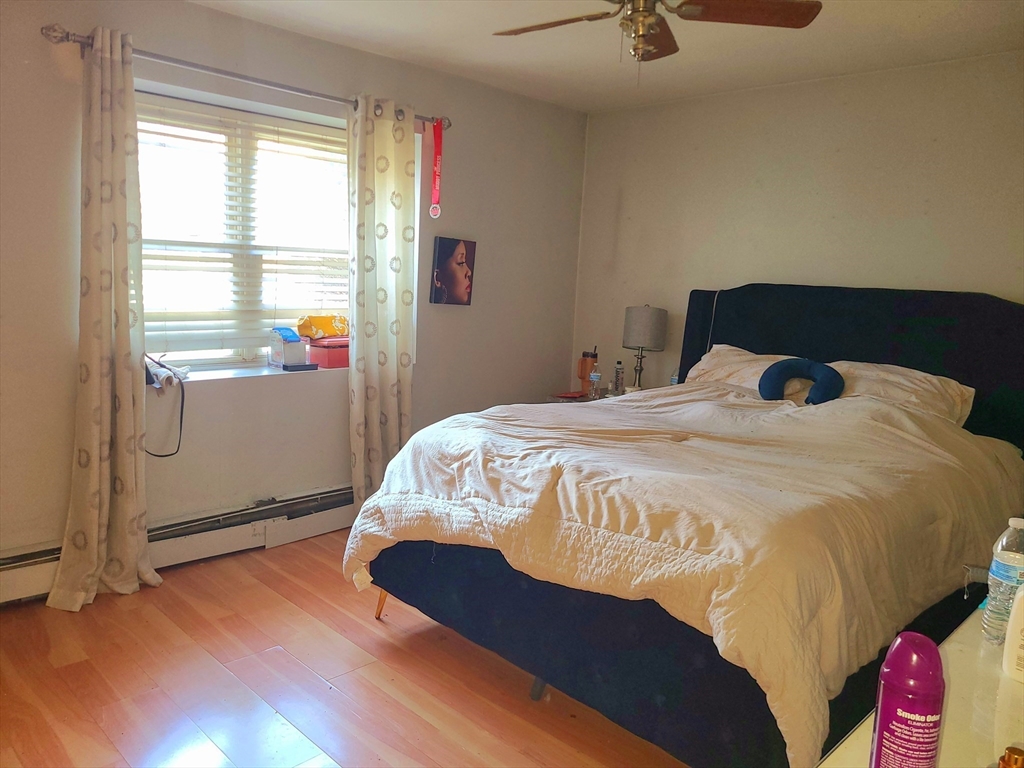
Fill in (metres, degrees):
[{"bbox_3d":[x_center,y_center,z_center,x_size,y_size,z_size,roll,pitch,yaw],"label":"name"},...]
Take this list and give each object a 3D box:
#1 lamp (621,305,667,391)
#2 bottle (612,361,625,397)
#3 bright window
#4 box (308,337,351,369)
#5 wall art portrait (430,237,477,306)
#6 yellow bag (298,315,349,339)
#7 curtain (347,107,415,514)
[{"bbox_3d":[0.765,-0.187,4.522,0.250,0.553,0.250,3,8,0],"label":"lamp"},{"bbox_3d":[0.647,-0.032,4.598,0.064,0.215,0.064,11,12,44],"label":"bottle"},{"bbox_3d":[-1.275,-0.685,3.742,0.100,1.200,1.500,11,12,44],"label":"bright window"},{"bbox_3d":[-0.913,-0.169,4.022,0.175,0.145,0.220,11,12,44],"label":"box"},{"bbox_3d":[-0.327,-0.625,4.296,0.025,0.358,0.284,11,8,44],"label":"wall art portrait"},{"bbox_3d":[-0.966,-0.297,3.990,0.125,0.115,0.235,9,10,36],"label":"yellow bag"},{"bbox_3d":[-0.668,-0.335,3.877,0.135,2.105,0.370,11,12,44],"label":"curtain"}]

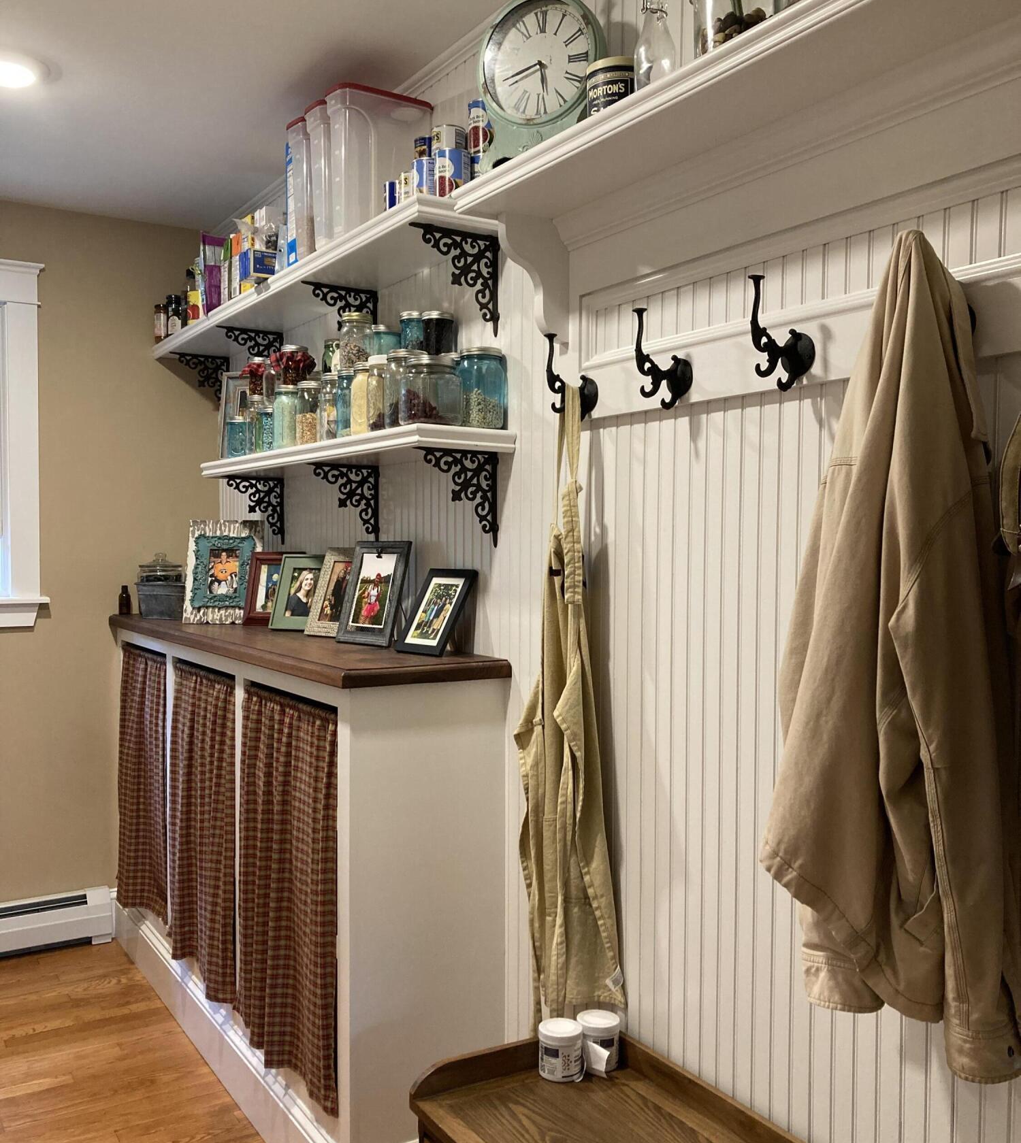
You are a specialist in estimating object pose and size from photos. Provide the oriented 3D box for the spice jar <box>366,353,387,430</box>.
[{"bbox_3d":[-0.275,-0.386,2.490,0.093,0.174,0.093,0,2,0],"label":"spice jar"}]

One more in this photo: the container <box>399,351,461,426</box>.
[{"bbox_3d":[-0.160,-0.356,2.216,0.124,0.145,0.124,-1,2,-32],"label":"container"}]

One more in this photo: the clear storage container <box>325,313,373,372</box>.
[{"bbox_3d":[-0.368,-0.542,2.646,0.084,0.142,0.084,0,2,0],"label":"clear storage container"}]

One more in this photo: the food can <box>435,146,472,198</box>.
[{"bbox_3d":[-0.120,-0.819,2.310,0.077,0.111,0.077,0,2,0],"label":"food can"}]

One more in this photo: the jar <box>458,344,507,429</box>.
[{"bbox_3d":[-0.058,-0.380,2.297,0.098,0.175,0.098,0,2,0],"label":"jar"}]

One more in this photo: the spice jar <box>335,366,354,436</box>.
[{"bbox_3d":[-0.369,-0.390,2.643,0.093,0.174,0.093,-1,2,-32],"label":"spice jar"}]

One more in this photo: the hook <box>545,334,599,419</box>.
[{"bbox_3d":[0.100,-0.352,2.021,0.104,0.157,0.064,-1,2,-32],"label":"hook"}]

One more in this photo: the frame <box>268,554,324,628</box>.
[{"bbox_3d":[-0.594,0.064,3.191,0.176,0.226,0.028,1,-18,22],"label":"frame"}]

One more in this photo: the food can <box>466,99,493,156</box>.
[{"bbox_3d":[-0.048,-0.873,2.202,0.076,0.113,0.076,0,2,0],"label":"food can"}]

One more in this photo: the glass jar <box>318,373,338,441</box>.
[{"bbox_3d":[-0.408,-0.377,2.590,0.090,0.164,0.090,0,2,0],"label":"glass jar"}]

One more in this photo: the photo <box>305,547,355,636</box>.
[{"bbox_3d":[-0.437,0.058,2.892,0.187,0.243,0.028,2,-18,39],"label":"photo"}]

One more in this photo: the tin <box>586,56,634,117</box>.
[{"bbox_3d":[0.189,-0.813,1.915,0.109,0.112,0.109,0,2,0],"label":"tin"}]

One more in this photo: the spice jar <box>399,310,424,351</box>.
[{"bbox_3d":[-0.207,-0.517,2.423,0.073,0.097,0.073,0,2,0],"label":"spice jar"}]

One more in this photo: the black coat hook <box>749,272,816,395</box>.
[{"bbox_3d":[0.362,-0.326,1.523,0.100,0.152,0.062,-1,2,-32],"label":"black coat hook"}]

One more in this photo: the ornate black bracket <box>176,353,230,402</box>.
[{"bbox_3d":[-1.100,-0.659,3.895,0.212,0.214,0.020,-1,2,-32],"label":"ornate black bracket"}]

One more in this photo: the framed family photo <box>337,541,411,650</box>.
[{"bbox_3d":[-0.327,0.055,2.678,0.179,0.256,0.025,2,-14,39],"label":"framed family photo"}]

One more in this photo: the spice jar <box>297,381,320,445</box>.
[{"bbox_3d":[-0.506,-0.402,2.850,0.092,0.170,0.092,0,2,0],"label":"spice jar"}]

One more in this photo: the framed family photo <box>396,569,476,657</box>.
[{"bbox_3d":[-0.166,0.099,2.562,0.028,0.214,0.166,35,-21,-36],"label":"framed family photo"}]

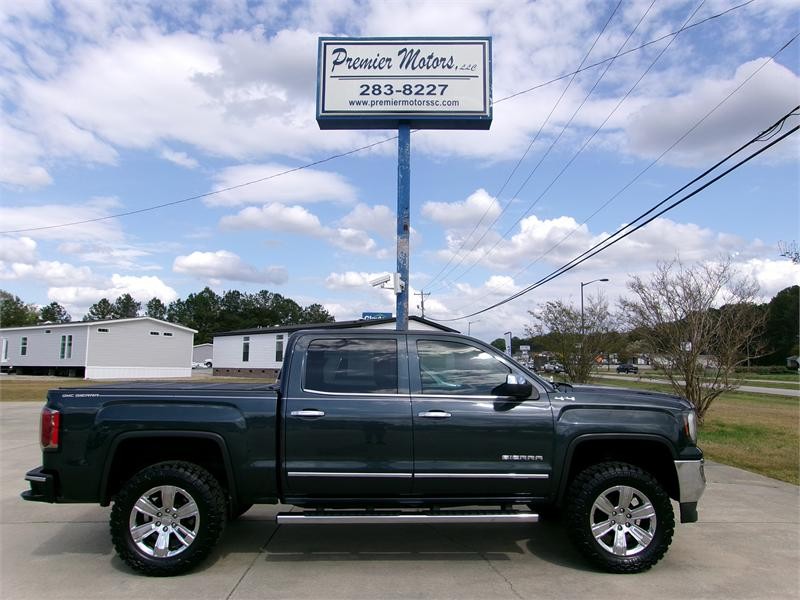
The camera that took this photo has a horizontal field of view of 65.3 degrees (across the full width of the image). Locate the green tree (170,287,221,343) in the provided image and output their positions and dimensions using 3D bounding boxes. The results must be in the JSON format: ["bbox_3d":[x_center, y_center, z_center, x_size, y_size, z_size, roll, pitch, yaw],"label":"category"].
[{"bbox_3d":[-34.722,5.045,105.022,8.477,14.748,8.477,0,-6,0],"label":"green tree"}]

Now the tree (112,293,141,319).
[{"bbox_3d":[-48.573,5.736,109.966,4.968,14.212,4.968,0,-6,0],"label":"tree"}]

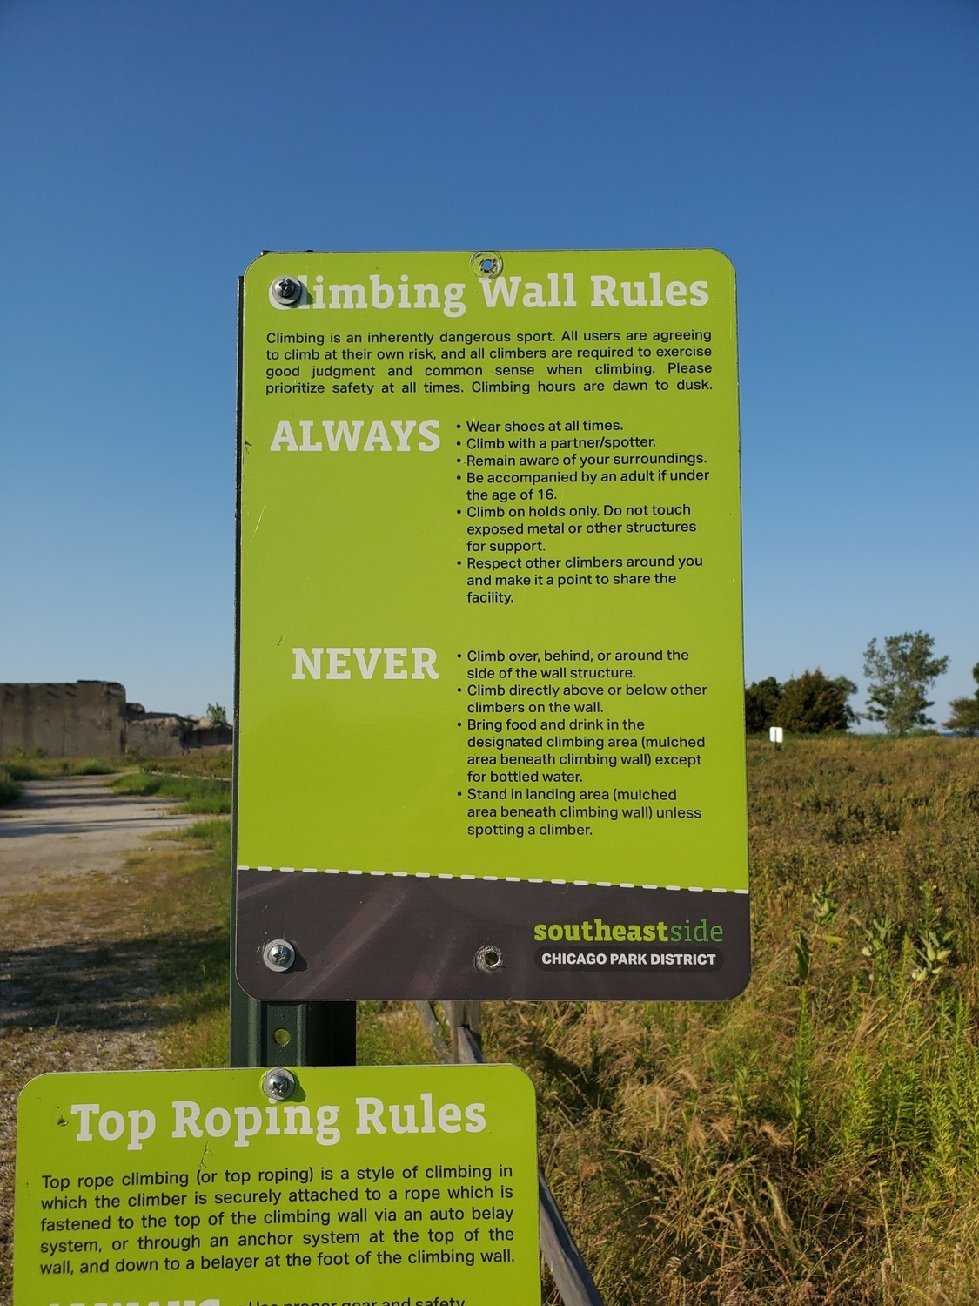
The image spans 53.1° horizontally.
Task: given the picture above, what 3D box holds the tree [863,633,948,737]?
[{"bbox_3d":[32.020,2.433,75.451,6.671,8.240,6.004,-2,-5,23],"label":"tree"}]

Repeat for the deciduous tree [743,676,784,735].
[{"bbox_3d":[21.645,4.313,78.974,4.436,4.764,4.214,-1,-5,15],"label":"deciduous tree"}]

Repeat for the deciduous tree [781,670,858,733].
[{"bbox_3d":[25.484,3.860,75.734,5.987,5.120,5.388,-2,-5,19],"label":"deciduous tree"}]

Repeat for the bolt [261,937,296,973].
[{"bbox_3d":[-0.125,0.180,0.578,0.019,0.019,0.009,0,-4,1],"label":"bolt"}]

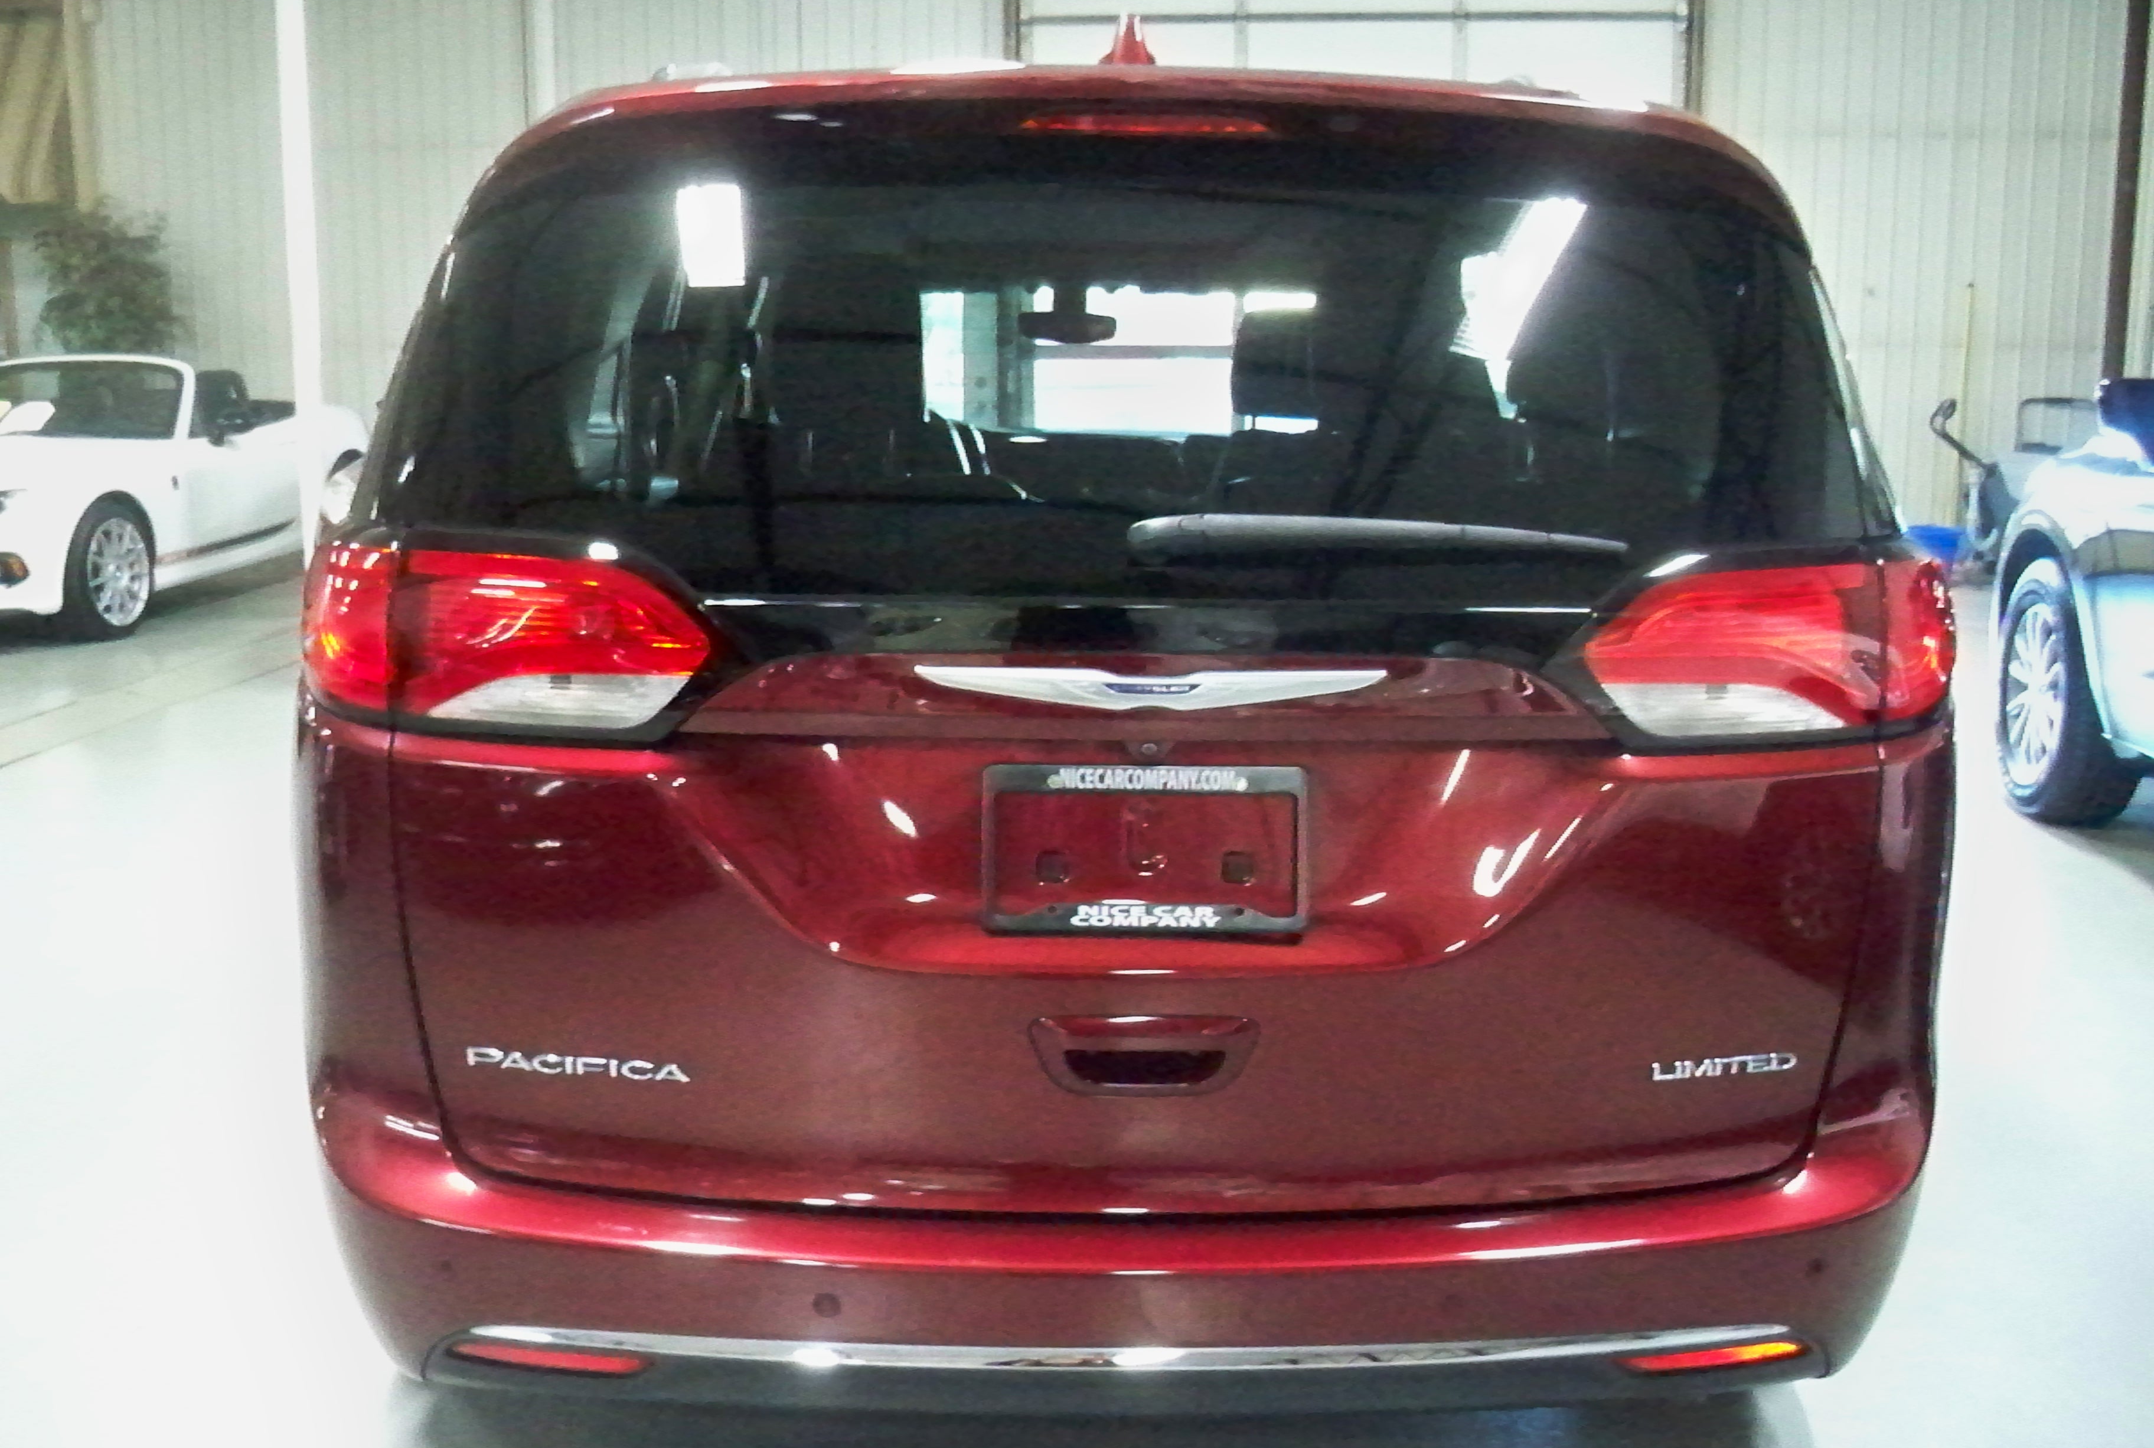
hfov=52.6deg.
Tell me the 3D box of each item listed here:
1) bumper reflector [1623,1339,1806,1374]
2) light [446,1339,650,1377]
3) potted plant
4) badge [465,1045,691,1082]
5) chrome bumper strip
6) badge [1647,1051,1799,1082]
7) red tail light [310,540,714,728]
[{"bbox_3d":[0.636,0.630,2.166,0.200,0.030,0.035,-2,10,-13],"label":"bumper reflector"},{"bbox_3d":[-0.519,0.625,2.138,0.205,0.030,0.035,2,10,10],"label":"light"},{"bbox_3d":[-5.200,-1.761,11.756,0.830,2.000,0.830,0,10,-1],"label":"potted plant"},{"bbox_3d":[-0.483,0.331,2.111,0.232,0.022,0.015,2,10,8],"label":"badge"},{"bbox_3d":[0.058,0.603,2.127,1.320,0.032,0.090,0,10,-1],"label":"chrome bumper strip"},{"bbox_3d":[0.638,0.338,2.146,0.157,0.020,0.015,-2,10,-11],"label":"badge"},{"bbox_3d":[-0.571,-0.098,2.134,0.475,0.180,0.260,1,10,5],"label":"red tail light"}]

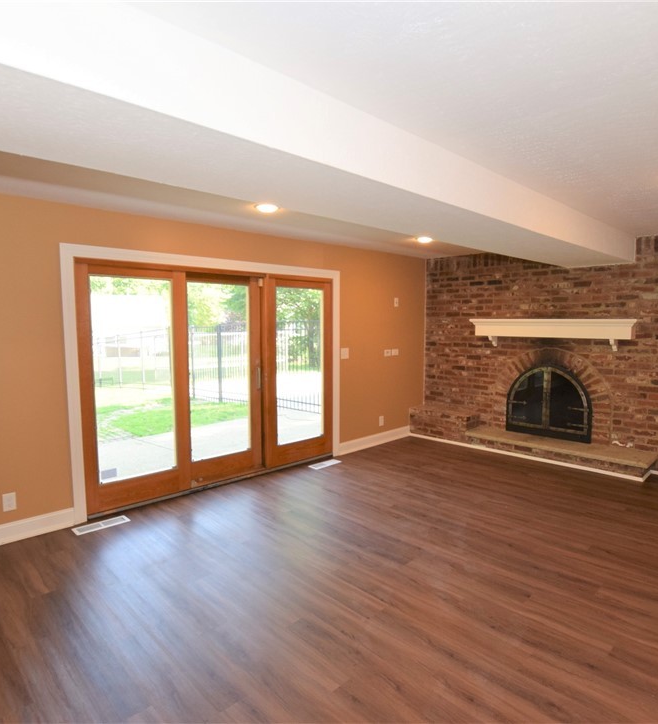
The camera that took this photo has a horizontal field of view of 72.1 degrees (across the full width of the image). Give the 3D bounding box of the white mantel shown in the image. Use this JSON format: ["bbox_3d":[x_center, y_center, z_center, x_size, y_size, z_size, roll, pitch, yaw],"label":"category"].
[{"bbox_3d":[2.512,-0.325,5.242,0.220,0.345,1.810,-5,7,-44],"label":"white mantel"}]

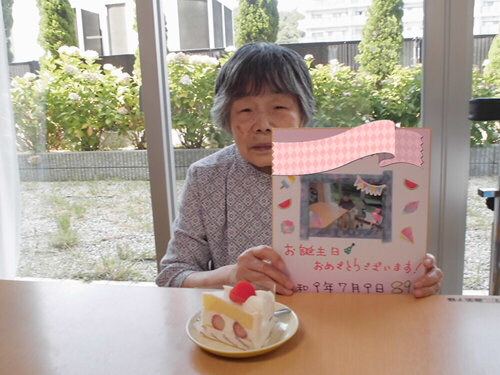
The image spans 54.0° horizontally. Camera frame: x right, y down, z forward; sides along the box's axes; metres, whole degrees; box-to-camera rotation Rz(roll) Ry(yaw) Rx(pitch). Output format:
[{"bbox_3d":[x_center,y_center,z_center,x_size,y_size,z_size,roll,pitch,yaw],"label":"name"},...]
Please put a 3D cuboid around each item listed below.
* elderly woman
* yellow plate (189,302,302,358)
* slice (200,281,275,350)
[{"bbox_3d":[0.081,0.288,0.915,0.470,1.110,0.550,-1,11,7],"label":"elderly woman"},{"bbox_3d":[-0.010,0.190,0.638,0.144,0.022,0.144,-2,11,0],"label":"yellow plate"},{"bbox_3d":[-0.020,0.159,0.635,0.100,0.070,0.063,2,12,23],"label":"slice"}]

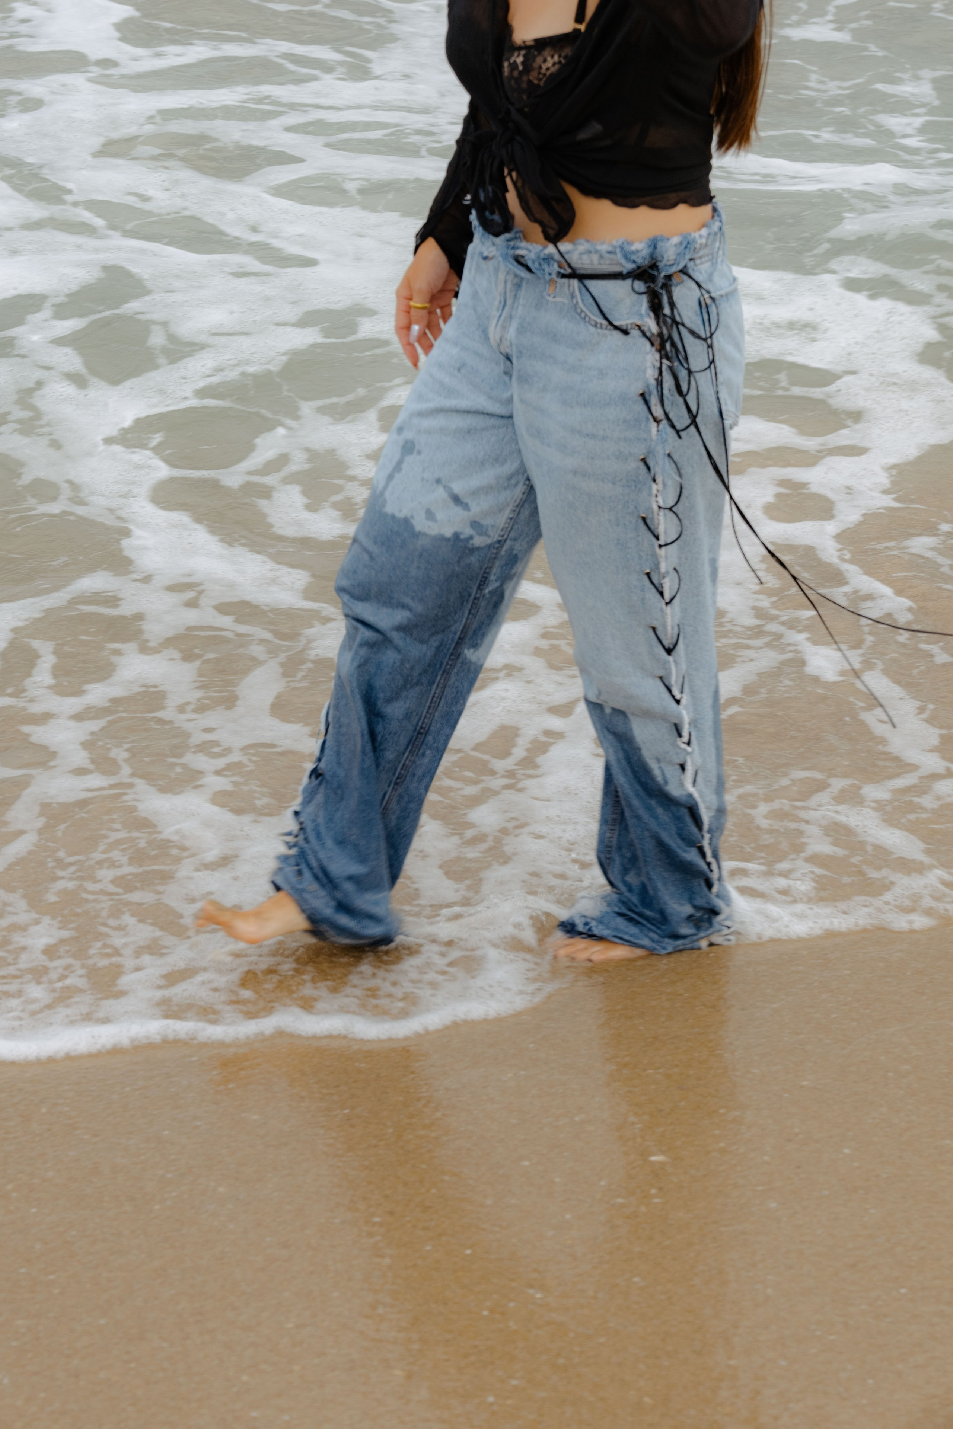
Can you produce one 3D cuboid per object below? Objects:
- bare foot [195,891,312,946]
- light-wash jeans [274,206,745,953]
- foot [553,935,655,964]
[{"bbox_3d":[-0.268,0.271,3.922,0.230,0.090,0.090,-7,20,-17],"label":"bare foot"},{"bbox_3d":[0.043,-0.163,3.804,0.600,0.980,0.430,-9,21,-24],"label":"light-wash jeans"},{"bbox_3d":[0.214,0.284,3.926,0.235,0.085,0.090,-5,20,-13],"label":"foot"}]

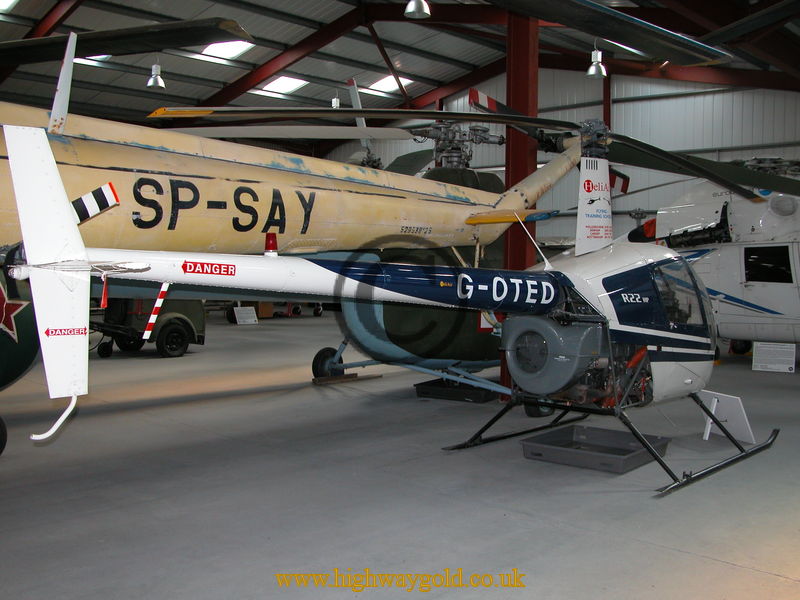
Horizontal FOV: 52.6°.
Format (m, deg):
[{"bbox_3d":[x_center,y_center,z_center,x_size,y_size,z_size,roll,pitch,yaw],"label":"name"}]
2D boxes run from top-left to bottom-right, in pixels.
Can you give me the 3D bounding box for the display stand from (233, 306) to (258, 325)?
[{"bbox_3d":[-4.184,0.435,22.057,0.638,0.454,0.173,-2,3,-44],"label":"display stand"}]

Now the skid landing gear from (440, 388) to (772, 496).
[{"bbox_3d":[1.781,1.010,6.816,2.030,0.520,2.000,-2,3,-44],"label":"skid landing gear"}]

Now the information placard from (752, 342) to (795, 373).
[{"bbox_3d":[5.779,0.889,12.494,0.589,0.423,0.150,2,3,30],"label":"information placard"}]

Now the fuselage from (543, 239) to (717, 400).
[{"bbox_3d":[1.922,0.166,6.910,2.340,1.360,1.120,-2,3,-44],"label":"fuselage"}]

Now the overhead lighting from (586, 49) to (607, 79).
[{"bbox_3d":[4.355,-5.234,17.900,0.450,0.590,0.450,0,2,0],"label":"overhead lighting"}]

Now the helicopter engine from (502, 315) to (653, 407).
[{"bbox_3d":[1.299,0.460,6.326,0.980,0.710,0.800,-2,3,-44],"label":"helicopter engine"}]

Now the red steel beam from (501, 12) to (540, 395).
[{"bbox_3d":[1.368,-1.079,9.255,0.280,4.520,0.240,2,3,35],"label":"red steel beam"}]

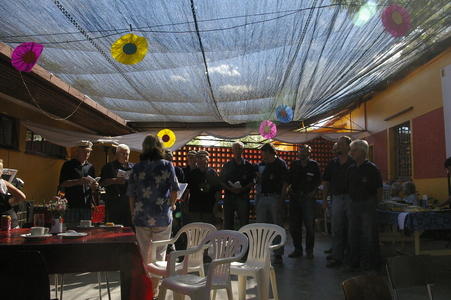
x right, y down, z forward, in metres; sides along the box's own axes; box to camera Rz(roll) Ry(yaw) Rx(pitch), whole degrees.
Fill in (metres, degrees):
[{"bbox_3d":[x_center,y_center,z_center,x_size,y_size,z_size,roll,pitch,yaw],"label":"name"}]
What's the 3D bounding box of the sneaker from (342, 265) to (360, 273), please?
[{"bbox_3d":[1.661,1.562,4.950,0.280,0.100,0.110,5,-7,-38],"label":"sneaker"}]

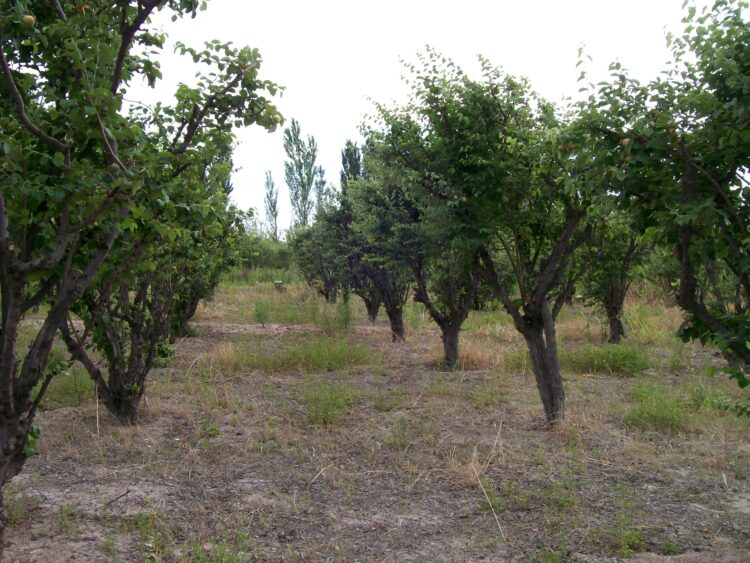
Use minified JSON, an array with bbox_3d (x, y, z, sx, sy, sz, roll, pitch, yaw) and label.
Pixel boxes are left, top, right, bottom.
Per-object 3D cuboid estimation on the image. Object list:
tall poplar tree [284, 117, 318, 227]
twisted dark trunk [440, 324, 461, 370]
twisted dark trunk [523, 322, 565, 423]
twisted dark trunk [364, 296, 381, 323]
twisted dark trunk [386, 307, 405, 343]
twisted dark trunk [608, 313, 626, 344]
[{"bbox_3d":[-5.841,-7.450,62.000,2.702,11.007,2.600,-1,3,-10],"label":"tall poplar tree"},{"bbox_3d":[0.897,0.784,9.265,0.230,0.546,0.230,0,3,0],"label":"twisted dark trunk"},{"bbox_3d":[1.451,0.783,6.716,0.351,0.861,0.280,-1,3,-10],"label":"twisted dark trunk"},{"bbox_3d":[-0.047,0.521,14.518,0.289,0.484,0.270,-1,3,-10],"label":"twisted dark trunk"},{"bbox_3d":[0.308,0.647,11.740,0.263,0.542,0.250,-1,3,-10],"label":"twisted dark trunk"},{"bbox_3d":[3.564,0.691,11.468,0.257,0.470,0.250,-1,3,-10],"label":"twisted dark trunk"}]

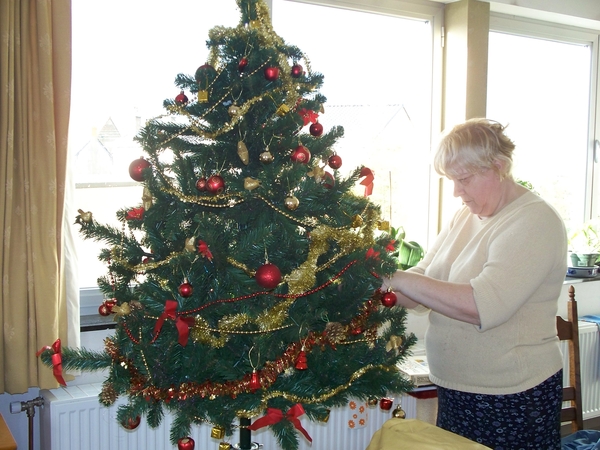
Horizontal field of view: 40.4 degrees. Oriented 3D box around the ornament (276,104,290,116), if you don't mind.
[{"bbox_3d":[-0.040,-0.280,1.990,0.028,0.028,0.028,1,5,-1],"label":"ornament"}]

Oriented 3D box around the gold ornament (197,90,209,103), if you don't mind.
[{"bbox_3d":[-0.259,-0.342,2.170,0.027,0.029,0.026,1,4,-7],"label":"gold ornament"}]

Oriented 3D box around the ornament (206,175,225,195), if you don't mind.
[{"bbox_3d":[-0.209,-0.100,2.020,0.045,0.048,0.045,1,5,0],"label":"ornament"}]

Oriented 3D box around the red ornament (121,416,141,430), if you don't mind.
[{"bbox_3d":[-0.449,0.517,2.170,0.054,0.058,0.054,1,4,0],"label":"red ornament"}]

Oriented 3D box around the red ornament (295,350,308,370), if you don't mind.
[{"bbox_3d":[0.003,0.306,1.840,0.029,0.044,0.029,1,4,0],"label":"red ornament"}]

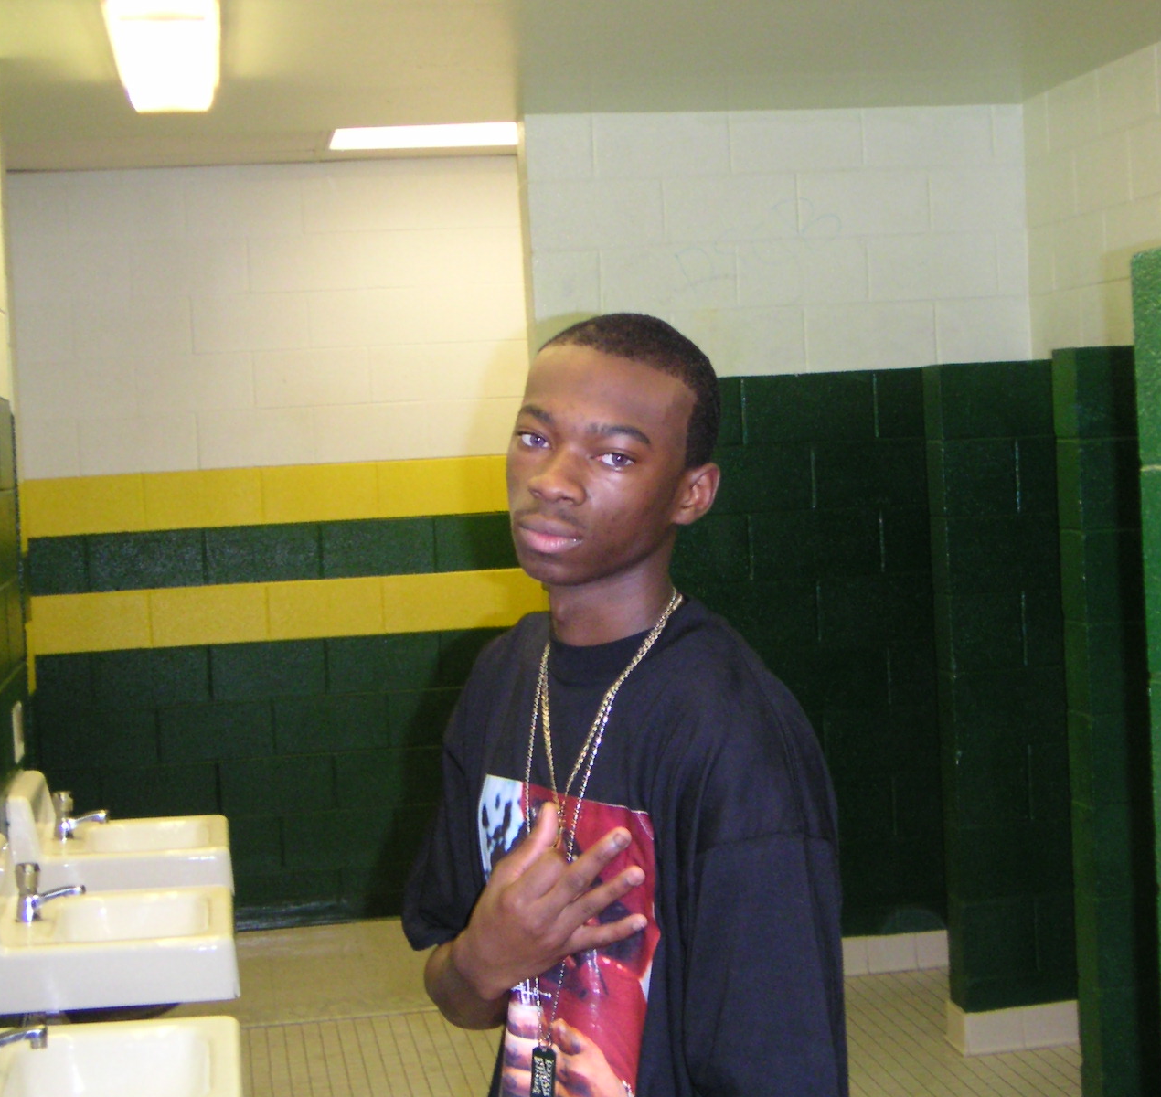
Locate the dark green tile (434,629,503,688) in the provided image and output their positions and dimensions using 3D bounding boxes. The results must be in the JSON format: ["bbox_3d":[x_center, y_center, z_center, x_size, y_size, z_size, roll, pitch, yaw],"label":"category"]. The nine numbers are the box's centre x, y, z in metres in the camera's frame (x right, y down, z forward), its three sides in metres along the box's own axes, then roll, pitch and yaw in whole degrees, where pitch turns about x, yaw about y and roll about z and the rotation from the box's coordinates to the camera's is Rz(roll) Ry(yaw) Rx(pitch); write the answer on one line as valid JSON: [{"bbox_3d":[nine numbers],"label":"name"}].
[{"bbox_3d":[-0.293,0.385,7.883,0.398,0.195,0.050,-3,3,-9],"label":"dark green tile"}]

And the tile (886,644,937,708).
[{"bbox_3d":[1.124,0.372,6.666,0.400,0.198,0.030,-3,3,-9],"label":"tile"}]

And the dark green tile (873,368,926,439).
[{"bbox_3d":[1.079,-0.439,6.591,0.398,0.195,0.050,-3,3,-9],"label":"dark green tile"}]

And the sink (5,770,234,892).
[{"bbox_3d":[-0.979,0.618,4.764,0.455,0.270,0.465,-3,3,-9],"label":"sink"}]

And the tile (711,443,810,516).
[{"bbox_3d":[0.488,-0.203,6.501,0.398,0.195,0.050,-3,3,-9],"label":"tile"}]

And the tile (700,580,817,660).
[{"bbox_3d":[0.513,0.205,6.558,0.400,0.198,0.030,-3,3,-9],"label":"tile"}]

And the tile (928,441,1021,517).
[{"bbox_3d":[1.049,-0.187,5.864,0.197,0.197,0.140,-3,3,-9],"label":"tile"}]

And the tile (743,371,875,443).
[{"bbox_3d":[0.681,-0.415,6.560,0.400,0.198,0.030,-3,3,-9],"label":"tile"}]

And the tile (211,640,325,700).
[{"bbox_3d":[-1.097,0.429,7.782,0.400,0.198,0.030,-3,3,-9],"label":"tile"}]

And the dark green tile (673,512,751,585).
[{"bbox_3d":[0.302,0.015,6.515,0.400,0.198,0.030,-3,3,-9],"label":"dark green tile"}]

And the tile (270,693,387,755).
[{"bbox_3d":[-0.884,0.621,7.794,0.398,0.195,0.050,-3,3,-9],"label":"tile"}]

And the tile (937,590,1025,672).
[{"bbox_3d":[1.068,0.219,5.883,0.197,0.197,0.140,-3,3,-9],"label":"tile"}]

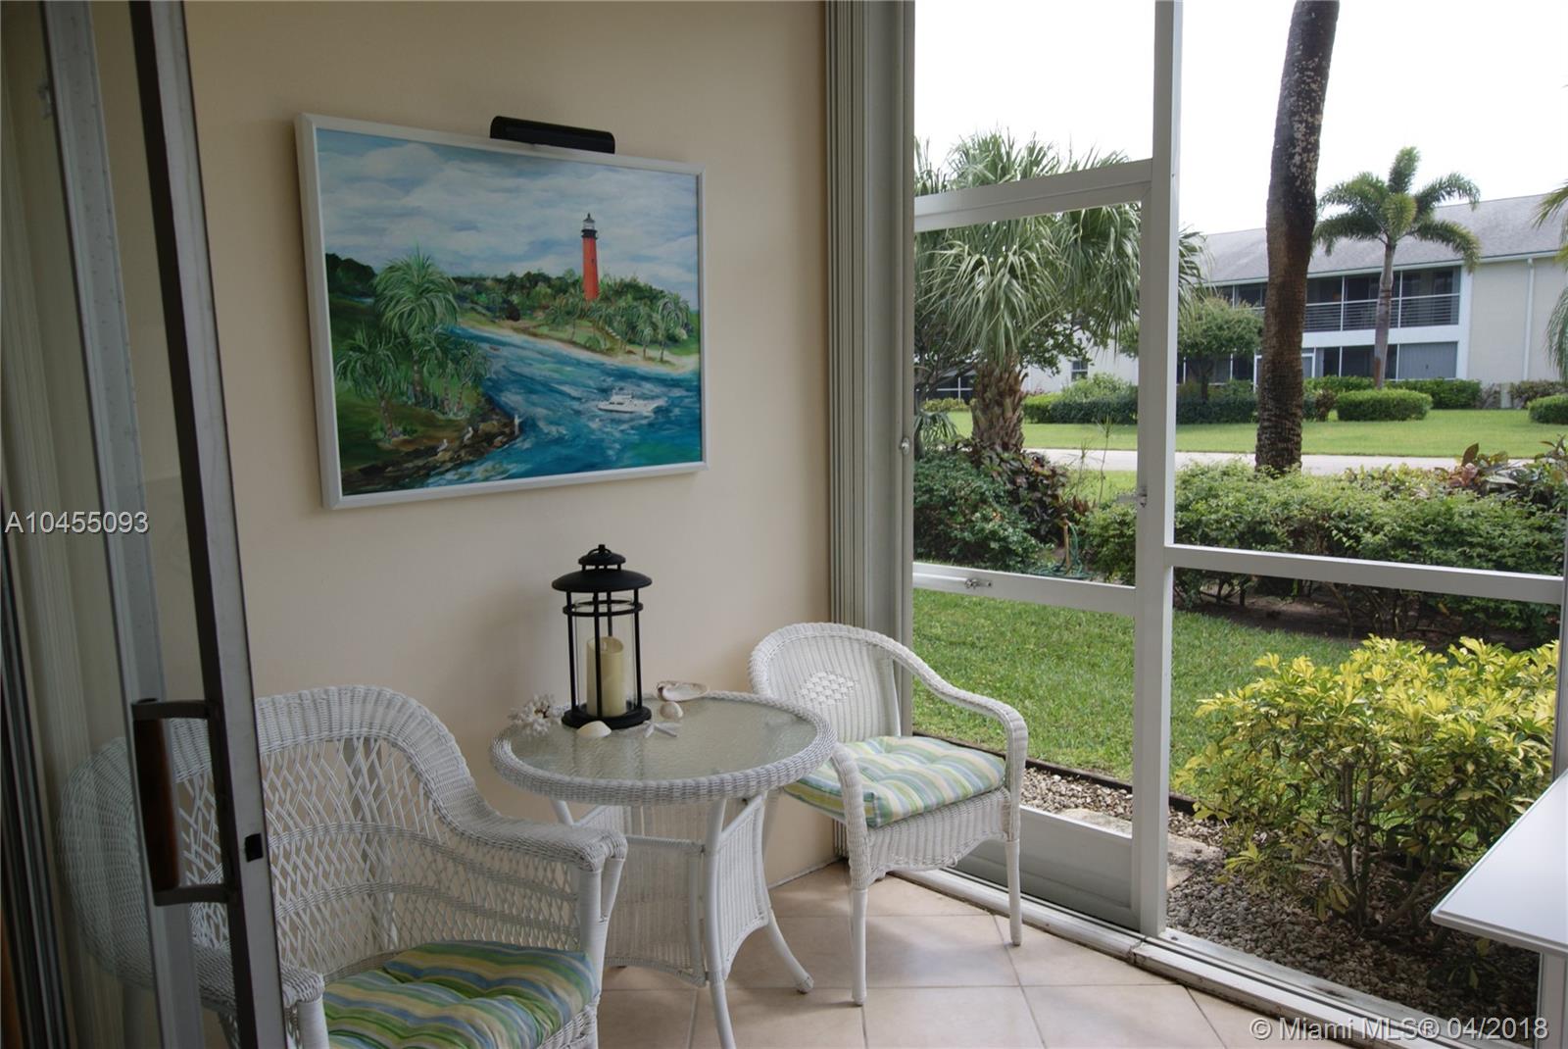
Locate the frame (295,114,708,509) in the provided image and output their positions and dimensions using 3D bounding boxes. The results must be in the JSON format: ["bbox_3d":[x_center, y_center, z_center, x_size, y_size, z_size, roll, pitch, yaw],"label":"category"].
[{"bbox_3d":[-0.600,-0.489,2.610,1.014,0.806,0.050,-8,11,-41],"label":"frame"}]

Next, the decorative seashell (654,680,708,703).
[{"bbox_3d":[-0.262,0.429,2.794,0.128,0.040,0.080,-4,7,-22],"label":"decorative seashell"}]

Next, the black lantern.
[{"bbox_3d":[-0.430,0.258,2.617,0.236,0.420,0.236,-1,7,0],"label":"black lantern"}]

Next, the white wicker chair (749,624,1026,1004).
[{"bbox_3d":[0.266,0.730,3.013,0.580,0.820,0.610,-5,8,-30],"label":"white wicker chair"}]

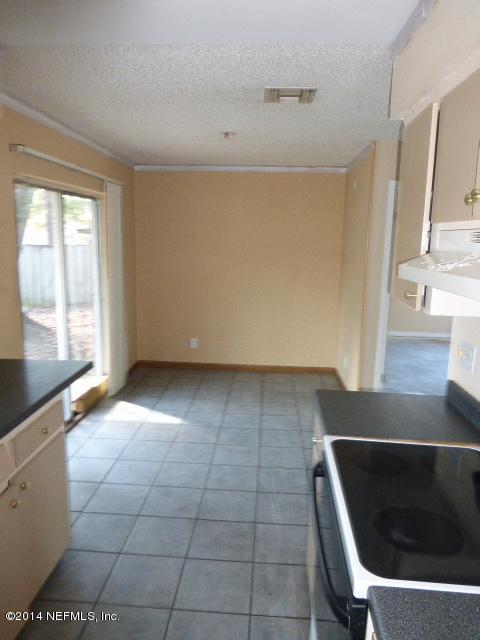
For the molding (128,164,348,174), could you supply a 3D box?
[{"bbox_3d":[-0.018,-1.726,5.296,2.430,0.085,0.060,2,10,4],"label":"molding"}]

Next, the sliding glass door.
[{"bbox_3d":[-1.441,-0.101,3.894,0.100,1.950,1.660,2,10,4],"label":"sliding glass door"}]

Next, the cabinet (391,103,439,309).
[{"bbox_3d":[0.826,-0.413,1.790,0.320,0.740,0.430,2,10,4],"label":"cabinet"}]

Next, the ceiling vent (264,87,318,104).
[{"bbox_3d":[0.290,-1.295,2.685,0.290,0.025,0.300,2,10,4],"label":"ceiling vent"}]

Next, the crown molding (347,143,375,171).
[{"bbox_3d":[1.126,-1.574,4.584,0.060,0.085,1.360,2,10,4],"label":"crown molding"}]

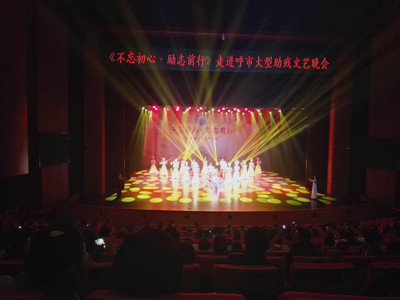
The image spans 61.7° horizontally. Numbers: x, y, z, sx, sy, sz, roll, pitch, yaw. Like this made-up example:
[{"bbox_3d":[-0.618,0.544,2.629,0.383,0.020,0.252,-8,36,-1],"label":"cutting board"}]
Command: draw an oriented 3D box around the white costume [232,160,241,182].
[{"bbox_3d":[3.211,1.791,29.000,0.650,1.830,0.600,0,4,-3],"label":"white costume"}]

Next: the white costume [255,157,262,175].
[{"bbox_3d":[6.219,1.674,35.500,0.720,1.740,0.620,0,4,-3],"label":"white costume"}]

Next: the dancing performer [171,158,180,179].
[{"bbox_3d":[-2.172,1.712,30.200,0.750,1.820,0.600,1,4,0],"label":"dancing performer"}]

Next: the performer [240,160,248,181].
[{"bbox_3d":[4.137,1.831,30.600,0.680,1.770,0.600,0,4,-3],"label":"performer"}]

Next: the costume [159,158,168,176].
[{"bbox_3d":[-3.493,1.698,32.600,0.800,1.770,0.620,1,4,0],"label":"costume"}]

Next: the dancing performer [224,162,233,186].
[{"bbox_3d":[2.465,1.972,28.000,0.680,1.780,0.600,0,4,-3],"label":"dancing performer"}]

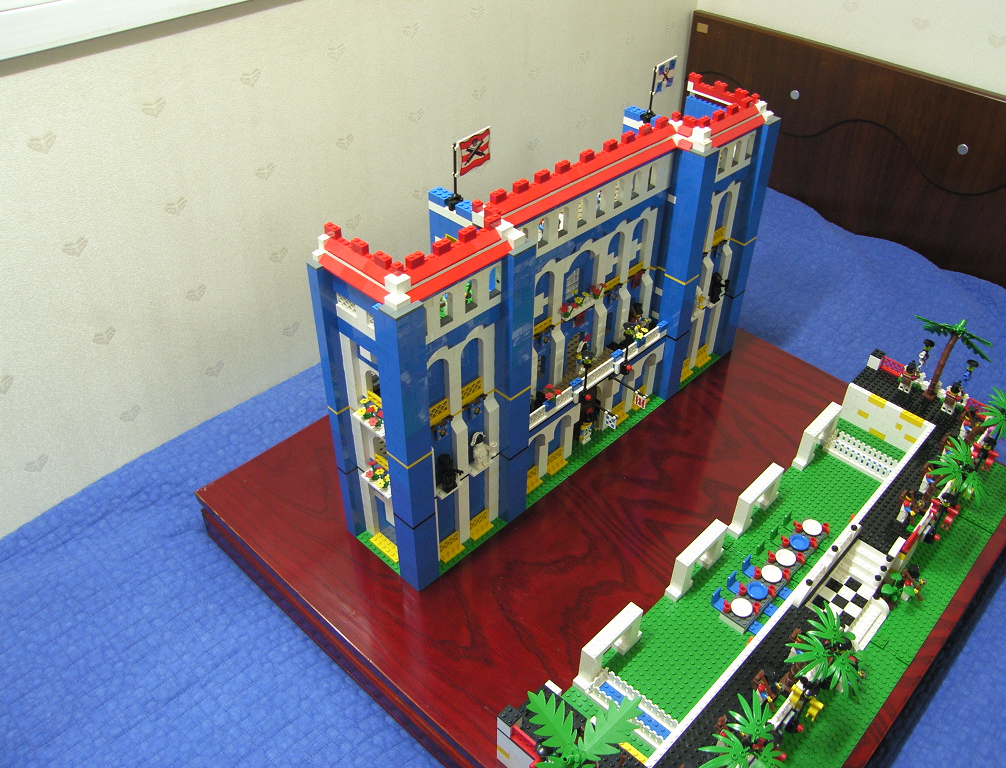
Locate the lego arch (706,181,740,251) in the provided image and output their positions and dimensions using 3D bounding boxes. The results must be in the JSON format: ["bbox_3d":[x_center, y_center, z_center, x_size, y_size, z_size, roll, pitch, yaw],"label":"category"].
[{"bbox_3d":[0.290,-0.225,1.107,0.009,0.092,0.064,31,48,33],"label":"lego arch"}]

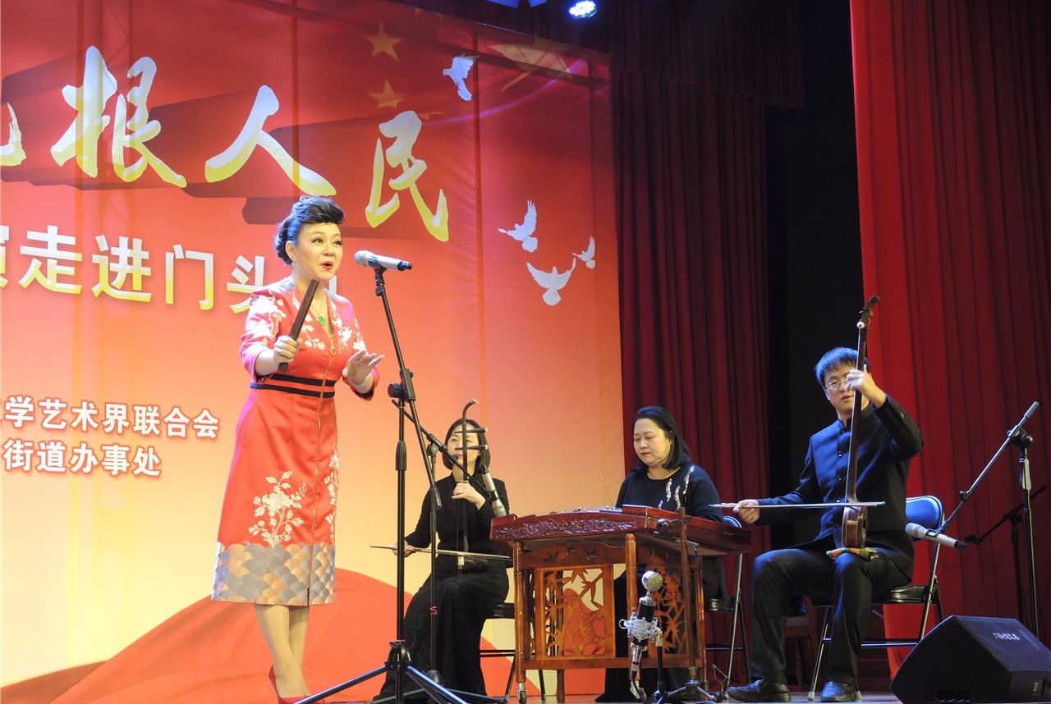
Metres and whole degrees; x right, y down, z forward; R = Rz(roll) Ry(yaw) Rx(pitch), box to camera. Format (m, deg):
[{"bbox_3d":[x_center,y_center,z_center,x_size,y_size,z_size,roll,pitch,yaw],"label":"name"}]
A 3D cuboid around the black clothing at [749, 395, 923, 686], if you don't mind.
[{"bbox_3d":[1.152,0.665,7.450,0.620,1.100,0.640,-7,-10,35],"label":"black clothing"}]

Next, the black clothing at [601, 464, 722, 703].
[{"bbox_3d":[0.551,0.989,8.657,0.540,1.000,0.660,-8,-11,34],"label":"black clothing"}]

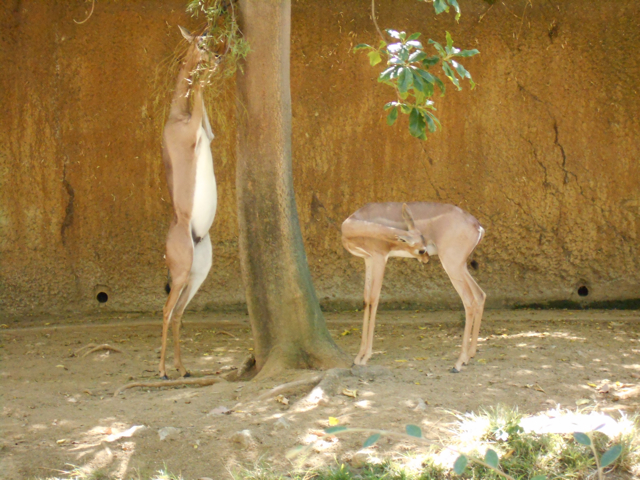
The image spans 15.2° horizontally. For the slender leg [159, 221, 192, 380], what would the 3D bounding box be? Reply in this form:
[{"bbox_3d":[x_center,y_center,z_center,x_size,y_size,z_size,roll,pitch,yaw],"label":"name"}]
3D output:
[{"bbox_3d":[-0.794,0.327,13.200,0.190,0.860,0.130,3,7,25],"label":"slender leg"}]

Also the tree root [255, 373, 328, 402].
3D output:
[{"bbox_3d":[-0.146,0.753,12.350,0.080,0.110,0.550,4,7,39],"label":"tree root"}]

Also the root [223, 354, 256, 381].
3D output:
[{"bbox_3d":[-0.431,0.674,12.700,0.170,0.130,0.140,-2,6,-17],"label":"root"}]

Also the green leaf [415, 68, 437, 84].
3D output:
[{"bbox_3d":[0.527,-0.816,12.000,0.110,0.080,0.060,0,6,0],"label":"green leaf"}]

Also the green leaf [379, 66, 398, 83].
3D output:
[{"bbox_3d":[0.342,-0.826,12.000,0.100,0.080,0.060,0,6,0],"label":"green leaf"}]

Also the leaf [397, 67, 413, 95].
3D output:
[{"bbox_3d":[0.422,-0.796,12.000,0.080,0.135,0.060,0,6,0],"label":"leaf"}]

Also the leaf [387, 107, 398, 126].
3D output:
[{"bbox_3d":[0.377,-0.642,12.500,0.062,0.104,0.040,0,6,0],"label":"leaf"}]

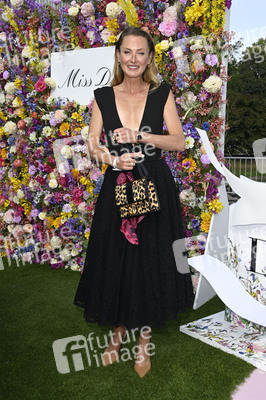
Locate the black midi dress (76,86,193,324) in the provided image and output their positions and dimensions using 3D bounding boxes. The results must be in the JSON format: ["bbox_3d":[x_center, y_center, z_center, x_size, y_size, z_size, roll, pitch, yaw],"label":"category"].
[{"bbox_3d":[0.006,-0.005,2.259,0.630,1.155,0.500,1,8,3],"label":"black midi dress"}]

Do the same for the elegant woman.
[{"bbox_3d":[0.006,0.013,2.251,0.620,1.720,0.500,1,8,3],"label":"elegant woman"}]

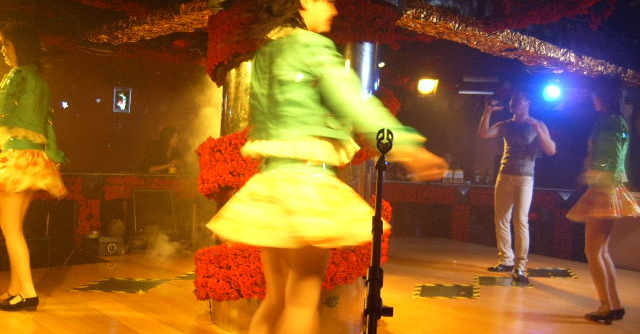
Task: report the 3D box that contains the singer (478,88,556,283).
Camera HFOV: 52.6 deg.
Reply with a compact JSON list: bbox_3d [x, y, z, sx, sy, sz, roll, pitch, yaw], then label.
[{"bbox_3d":[1.847,0.175,6.050,0.720,1.770,0.500,3,-1,21],"label":"singer"}]

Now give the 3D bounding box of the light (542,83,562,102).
[{"bbox_3d":[3.126,-1.002,8.700,0.250,0.250,0.260,3,-1,22],"label":"light"}]

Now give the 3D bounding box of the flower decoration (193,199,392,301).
[{"bbox_3d":[-0.155,0.439,3.780,1.120,0.600,1.120,3,-1,-2],"label":"flower decoration"}]

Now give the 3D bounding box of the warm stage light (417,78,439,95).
[{"bbox_3d":[1.445,-1.082,8.700,0.290,0.250,0.250,3,-1,12],"label":"warm stage light"}]

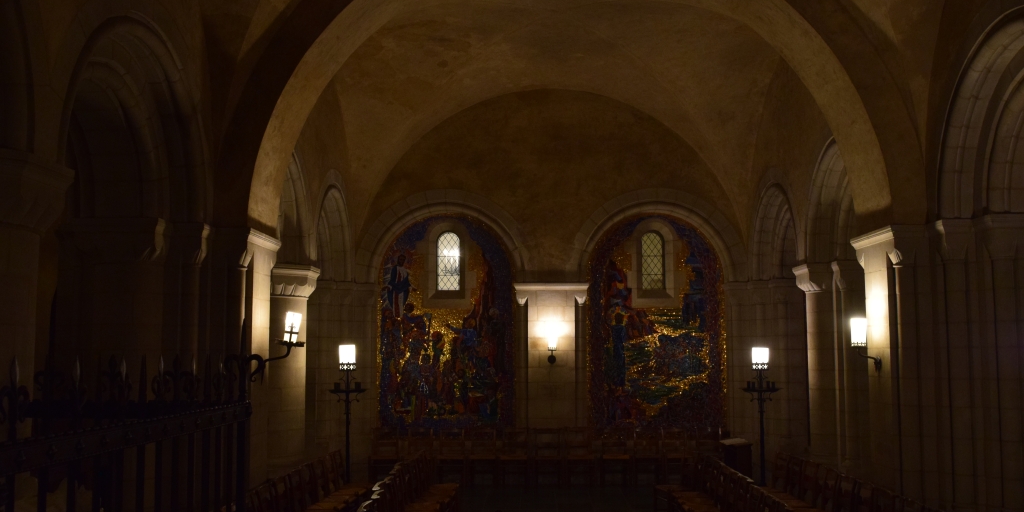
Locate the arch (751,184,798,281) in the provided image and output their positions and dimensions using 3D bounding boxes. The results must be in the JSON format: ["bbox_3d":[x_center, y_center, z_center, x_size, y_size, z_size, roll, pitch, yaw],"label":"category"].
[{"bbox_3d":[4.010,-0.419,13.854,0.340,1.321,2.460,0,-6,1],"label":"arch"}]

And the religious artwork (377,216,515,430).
[{"bbox_3d":[-1.095,1.121,15.238,2.220,3.598,0.120,0,-6,1],"label":"religious artwork"}]

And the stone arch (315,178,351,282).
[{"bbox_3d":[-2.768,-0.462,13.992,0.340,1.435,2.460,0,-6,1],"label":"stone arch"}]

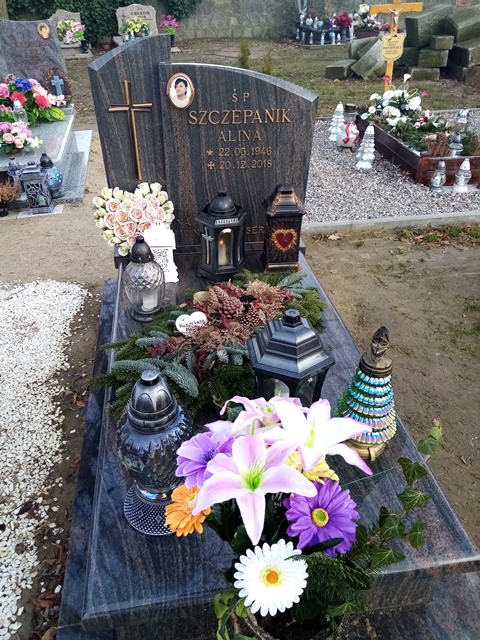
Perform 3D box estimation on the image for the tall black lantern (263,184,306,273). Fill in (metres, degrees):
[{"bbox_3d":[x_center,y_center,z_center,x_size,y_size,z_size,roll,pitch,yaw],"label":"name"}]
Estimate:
[{"bbox_3d":[0.170,-0.376,1.943,0.146,0.344,0.146,-5,34,-8],"label":"tall black lantern"}]

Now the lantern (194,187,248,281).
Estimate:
[{"bbox_3d":[-0.071,-0.350,1.940,0.205,0.345,0.180,-6,33,-11],"label":"lantern"}]

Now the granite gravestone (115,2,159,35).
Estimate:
[{"bbox_3d":[-2.030,-5.932,9.521,0.830,0.570,0.130,-5,35,-8],"label":"granite gravestone"}]

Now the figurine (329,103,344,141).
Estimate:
[{"bbox_3d":[1.014,-2.080,5.050,0.170,0.365,0.170,-8,35,-13],"label":"figurine"}]

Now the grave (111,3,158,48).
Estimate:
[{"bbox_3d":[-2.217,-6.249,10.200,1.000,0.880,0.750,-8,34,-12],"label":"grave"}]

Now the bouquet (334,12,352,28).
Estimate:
[{"bbox_3d":[2.218,-6.417,10.300,0.380,0.320,0.340,-5,34,-8],"label":"bouquet"}]

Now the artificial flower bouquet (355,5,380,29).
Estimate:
[{"bbox_3d":[2.753,-6.503,10.300,0.480,0.460,0.380,-5,34,-8],"label":"artificial flower bouquet"}]

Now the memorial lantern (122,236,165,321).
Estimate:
[{"bbox_3d":[-0.337,-0.153,1.685,0.143,0.290,0.143,-6,33,-11],"label":"memorial lantern"}]

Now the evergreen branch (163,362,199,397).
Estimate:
[{"bbox_3d":[-0.172,0.172,1.390,0.145,0.045,0.060,39,45,13],"label":"evergreen branch"}]

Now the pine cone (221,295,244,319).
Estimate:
[{"bbox_3d":[-0.024,-0.038,1.506,0.073,0.073,0.073,-5,35,-8],"label":"pine cone"}]

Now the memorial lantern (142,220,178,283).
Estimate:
[{"bbox_3d":[-0.312,-0.291,1.936,0.140,0.240,0.130,-4,33,-8],"label":"memorial lantern"}]

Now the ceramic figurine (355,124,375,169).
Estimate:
[{"bbox_3d":[0.971,-1.327,3.654,0.145,0.303,0.145,-5,35,-8],"label":"ceramic figurine"}]

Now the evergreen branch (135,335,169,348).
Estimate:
[{"bbox_3d":[-0.280,0.068,1.518,0.108,0.032,0.040,-2,33,-5],"label":"evergreen branch"}]

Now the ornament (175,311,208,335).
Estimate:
[{"bbox_3d":[-0.150,0.017,1.517,0.112,0.095,0.008,-12,-7,-9],"label":"ornament"}]

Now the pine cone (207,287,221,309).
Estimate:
[{"bbox_3d":[-0.098,-0.079,1.770,0.050,0.085,0.050,-19,26,2],"label":"pine cone"}]

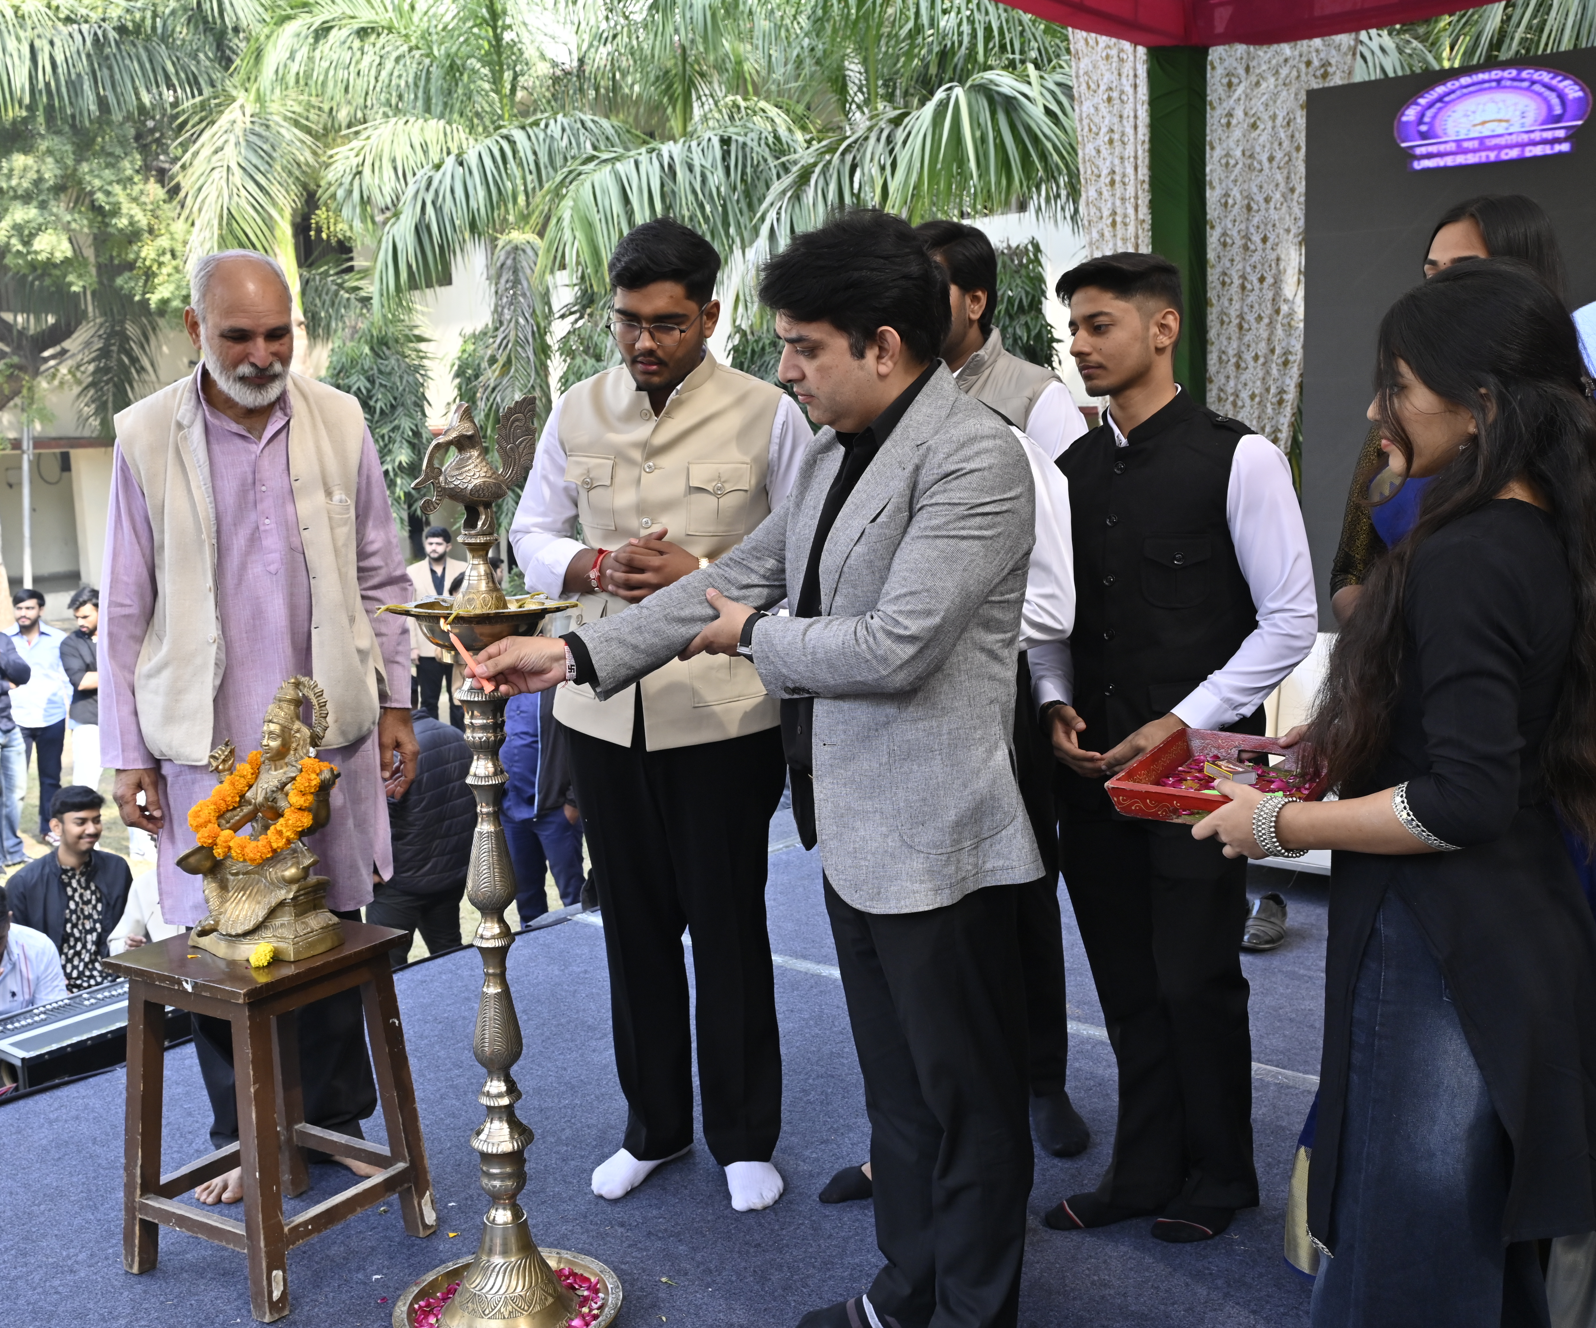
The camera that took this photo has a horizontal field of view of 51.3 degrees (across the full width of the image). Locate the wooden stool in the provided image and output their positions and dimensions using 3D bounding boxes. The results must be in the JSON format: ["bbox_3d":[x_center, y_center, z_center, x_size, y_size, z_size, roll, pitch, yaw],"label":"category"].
[{"bbox_3d":[-0.885,0.733,2.799,0.362,0.531,0.365,3,9,32],"label":"wooden stool"}]

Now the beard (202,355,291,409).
[{"bbox_3d":[-0.926,-0.479,2.800,0.140,0.090,0.100,-7,23,-35],"label":"beard"}]

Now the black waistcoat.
[{"bbox_3d":[0.595,-0.109,2.740,0.250,0.670,0.400,-9,10,-43],"label":"black waistcoat"}]

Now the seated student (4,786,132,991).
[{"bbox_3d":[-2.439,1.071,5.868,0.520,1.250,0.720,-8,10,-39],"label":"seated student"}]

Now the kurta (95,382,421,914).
[{"bbox_3d":[-0.968,-0.038,2.970,0.540,0.980,0.330,-5,8,-25],"label":"kurta"}]

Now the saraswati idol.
[{"bbox_3d":[-0.896,0.247,2.755,0.270,0.443,0.155,3,9,32],"label":"saraswati idol"}]

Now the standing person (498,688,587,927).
[{"bbox_3d":[-1.096,0.662,7.100,0.500,1.700,0.320,-1,8,6],"label":"standing person"}]

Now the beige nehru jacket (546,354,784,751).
[{"bbox_3d":[-0.230,-0.205,2.900,0.430,0.670,0.280,0,8,15],"label":"beige nehru jacket"}]

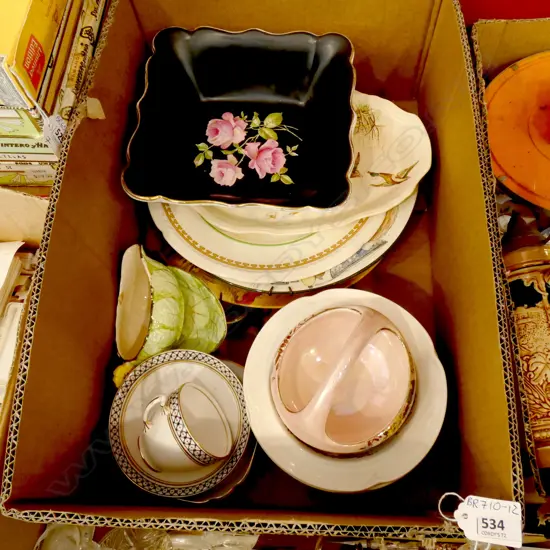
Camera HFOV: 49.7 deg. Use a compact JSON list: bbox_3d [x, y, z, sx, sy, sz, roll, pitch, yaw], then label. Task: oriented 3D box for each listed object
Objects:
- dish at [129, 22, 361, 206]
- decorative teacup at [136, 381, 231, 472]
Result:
[{"bbox_3d":[-0.029,-0.147,0.594,0.205,0.055,0.203,3,66,2],"label":"dish"},{"bbox_3d":[-0.083,0.128,0.488,0.057,0.085,0.067,-33,40,17],"label":"decorative teacup"}]

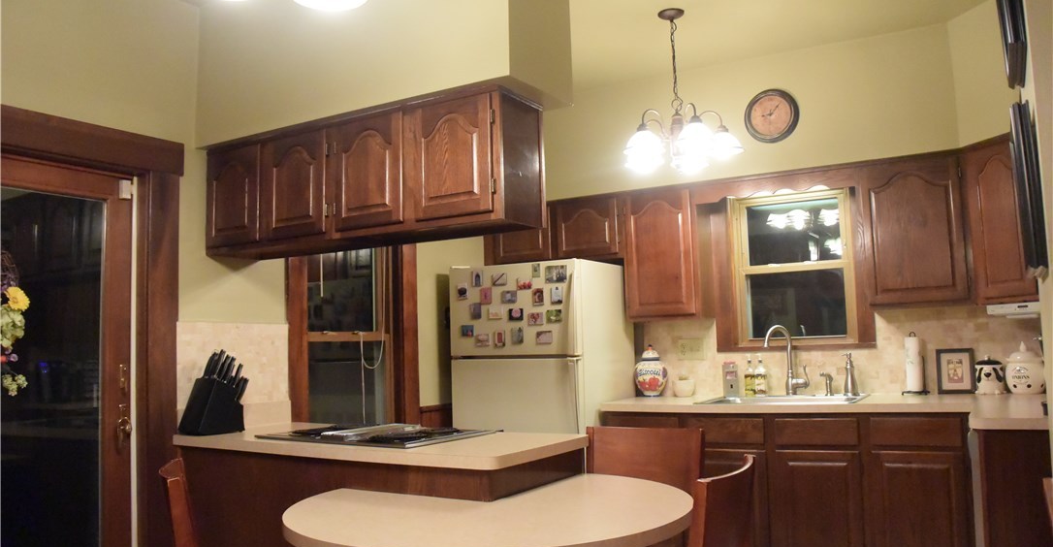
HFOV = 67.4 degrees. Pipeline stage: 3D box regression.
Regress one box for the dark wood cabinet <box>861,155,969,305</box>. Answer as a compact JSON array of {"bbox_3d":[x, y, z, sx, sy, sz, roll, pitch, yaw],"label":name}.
[{"bbox_3d":[2.053,-0.205,4.200,0.510,0.800,0.330,-4,-6,29],"label":"dark wood cabinet"}]

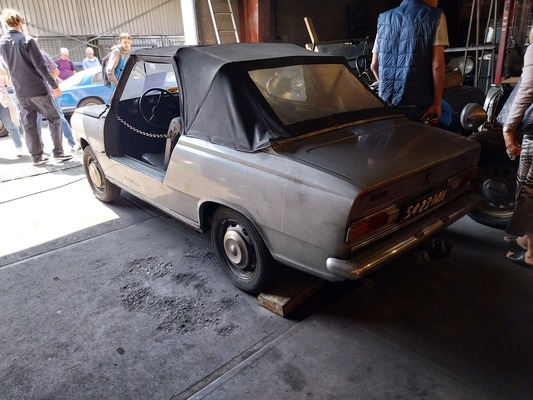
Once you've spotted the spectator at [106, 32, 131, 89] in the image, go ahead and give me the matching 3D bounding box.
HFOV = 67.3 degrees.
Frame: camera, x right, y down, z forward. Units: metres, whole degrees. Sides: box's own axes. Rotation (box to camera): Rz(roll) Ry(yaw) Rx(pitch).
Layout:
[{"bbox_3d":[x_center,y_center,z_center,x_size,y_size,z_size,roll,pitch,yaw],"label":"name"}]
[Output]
[{"bbox_3d":[-2.057,-1.503,5.778,0.520,1.700,0.540,14,25,37],"label":"spectator"}]

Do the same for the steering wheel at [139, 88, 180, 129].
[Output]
[{"bbox_3d":[-0.930,-0.790,3.514,0.380,0.380,0.080,-18,0,-38],"label":"steering wheel"}]

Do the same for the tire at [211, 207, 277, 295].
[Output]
[{"bbox_3d":[-0.110,0.273,2.389,0.150,0.575,0.575,-18,25,-38],"label":"tire"}]

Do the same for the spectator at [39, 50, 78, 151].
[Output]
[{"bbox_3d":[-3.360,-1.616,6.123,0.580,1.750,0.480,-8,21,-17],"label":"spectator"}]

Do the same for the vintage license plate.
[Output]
[{"bbox_3d":[0.848,0.026,2.157,0.470,0.105,0.020,-18,35,-38],"label":"vintage license plate"}]

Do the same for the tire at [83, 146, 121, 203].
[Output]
[{"bbox_3d":[-1.635,-0.276,4.022,0.150,0.575,0.575,-20,27,-41],"label":"tire"}]

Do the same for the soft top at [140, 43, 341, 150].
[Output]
[{"bbox_3d":[-0.083,-0.847,2.946,1.380,0.540,1.640,-18,25,-38],"label":"soft top"}]

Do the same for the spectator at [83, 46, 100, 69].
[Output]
[{"bbox_3d":[-3.929,-2.655,9.191,0.500,1.640,0.360,-8,21,-17],"label":"spectator"}]

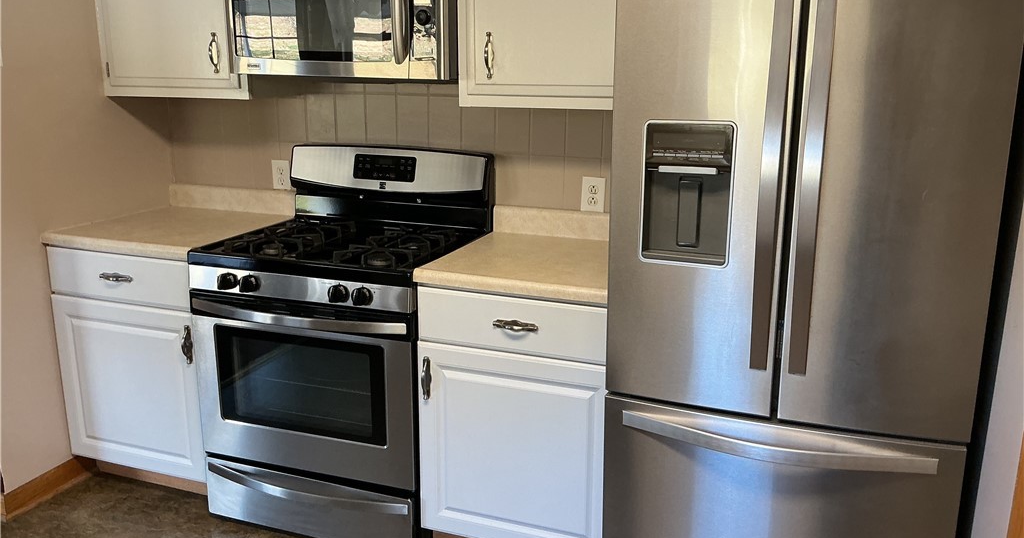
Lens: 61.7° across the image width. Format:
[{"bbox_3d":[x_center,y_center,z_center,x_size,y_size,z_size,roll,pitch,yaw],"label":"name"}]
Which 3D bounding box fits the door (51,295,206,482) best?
[{"bbox_3d":[-1.279,0.396,2.885,0.592,0.583,0.020,5,15,20],"label":"door"}]

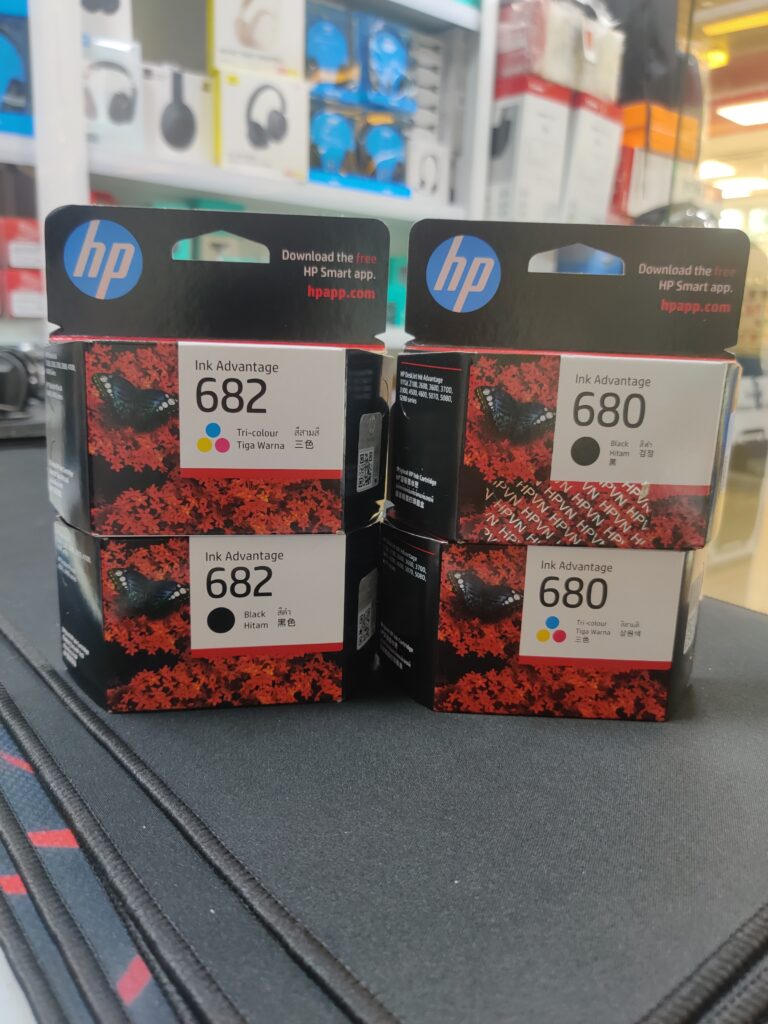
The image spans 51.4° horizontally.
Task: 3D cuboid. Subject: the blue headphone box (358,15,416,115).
[{"bbox_3d":[-0.004,-0.938,1.688,0.127,0.175,0.060,-8,16,-38],"label":"blue headphone box"}]

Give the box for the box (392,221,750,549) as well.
[{"bbox_3d":[0.065,-0.042,0.261,0.117,0.102,0.035,2,12,-1],"label":"box"}]

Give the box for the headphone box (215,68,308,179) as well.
[{"bbox_3d":[-0.245,-0.751,1.562,0.190,0.178,0.055,-8,16,-38],"label":"headphone box"}]

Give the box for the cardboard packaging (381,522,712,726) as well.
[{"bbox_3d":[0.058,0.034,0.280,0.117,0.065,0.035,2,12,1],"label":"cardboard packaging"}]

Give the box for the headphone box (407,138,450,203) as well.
[{"bbox_3d":[0.086,-0.779,1.820,0.125,0.144,0.050,-8,16,-38],"label":"headphone box"}]

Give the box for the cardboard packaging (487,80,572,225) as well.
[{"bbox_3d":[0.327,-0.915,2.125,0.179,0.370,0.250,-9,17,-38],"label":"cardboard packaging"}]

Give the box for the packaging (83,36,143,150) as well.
[{"bbox_3d":[-0.488,-0.710,1.377,0.122,0.174,0.060,-8,16,-38],"label":"packaging"}]

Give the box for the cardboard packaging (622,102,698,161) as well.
[{"bbox_3d":[0.845,-1.174,2.511,0.264,0.130,0.150,-8,16,-38],"label":"cardboard packaging"}]

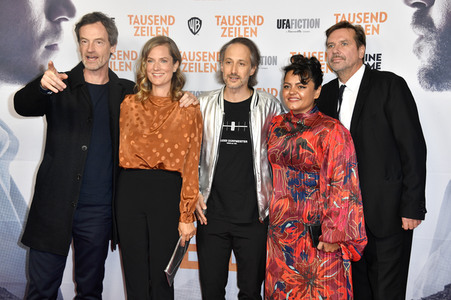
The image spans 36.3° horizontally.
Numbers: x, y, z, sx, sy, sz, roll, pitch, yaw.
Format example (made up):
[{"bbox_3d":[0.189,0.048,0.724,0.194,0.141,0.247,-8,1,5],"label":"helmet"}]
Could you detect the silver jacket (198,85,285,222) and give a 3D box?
[{"bbox_3d":[0.072,0.017,3.250,0.500,0.650,0.280,1,5,7],"label":"silver jacket"}]

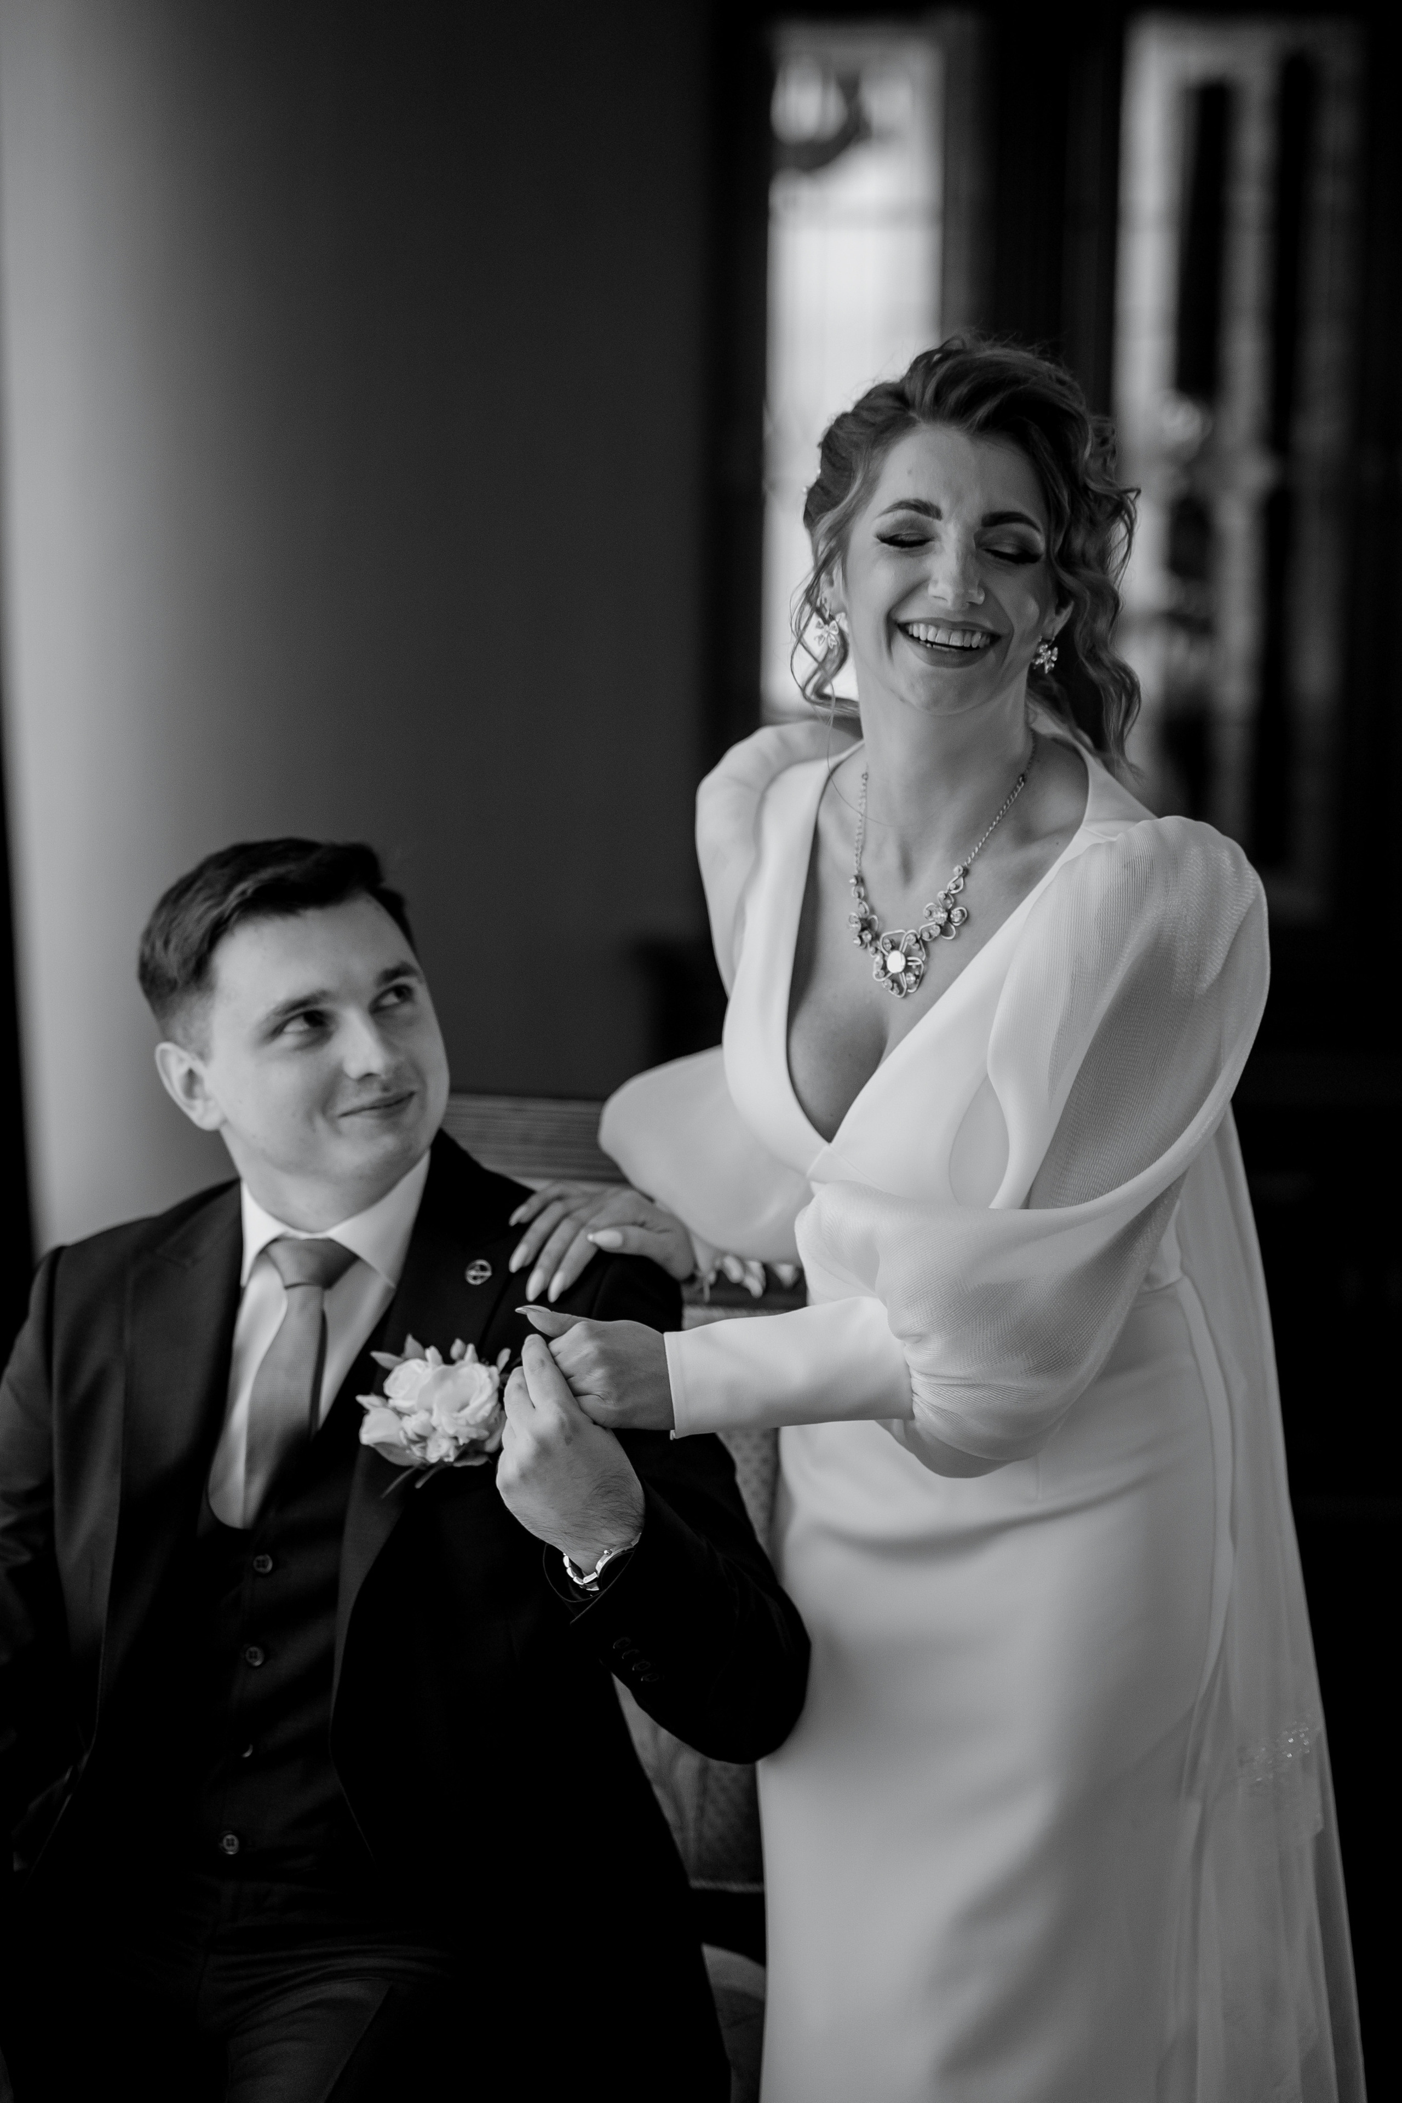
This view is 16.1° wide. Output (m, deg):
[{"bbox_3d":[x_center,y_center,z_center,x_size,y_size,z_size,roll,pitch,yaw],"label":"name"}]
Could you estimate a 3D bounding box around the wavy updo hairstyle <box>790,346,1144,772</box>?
[{"bbox_3d":[0.172,-0.311,3.090,0.220,0.262,0.230,6,2,2],"label":"wavy updo hairstyle"}]

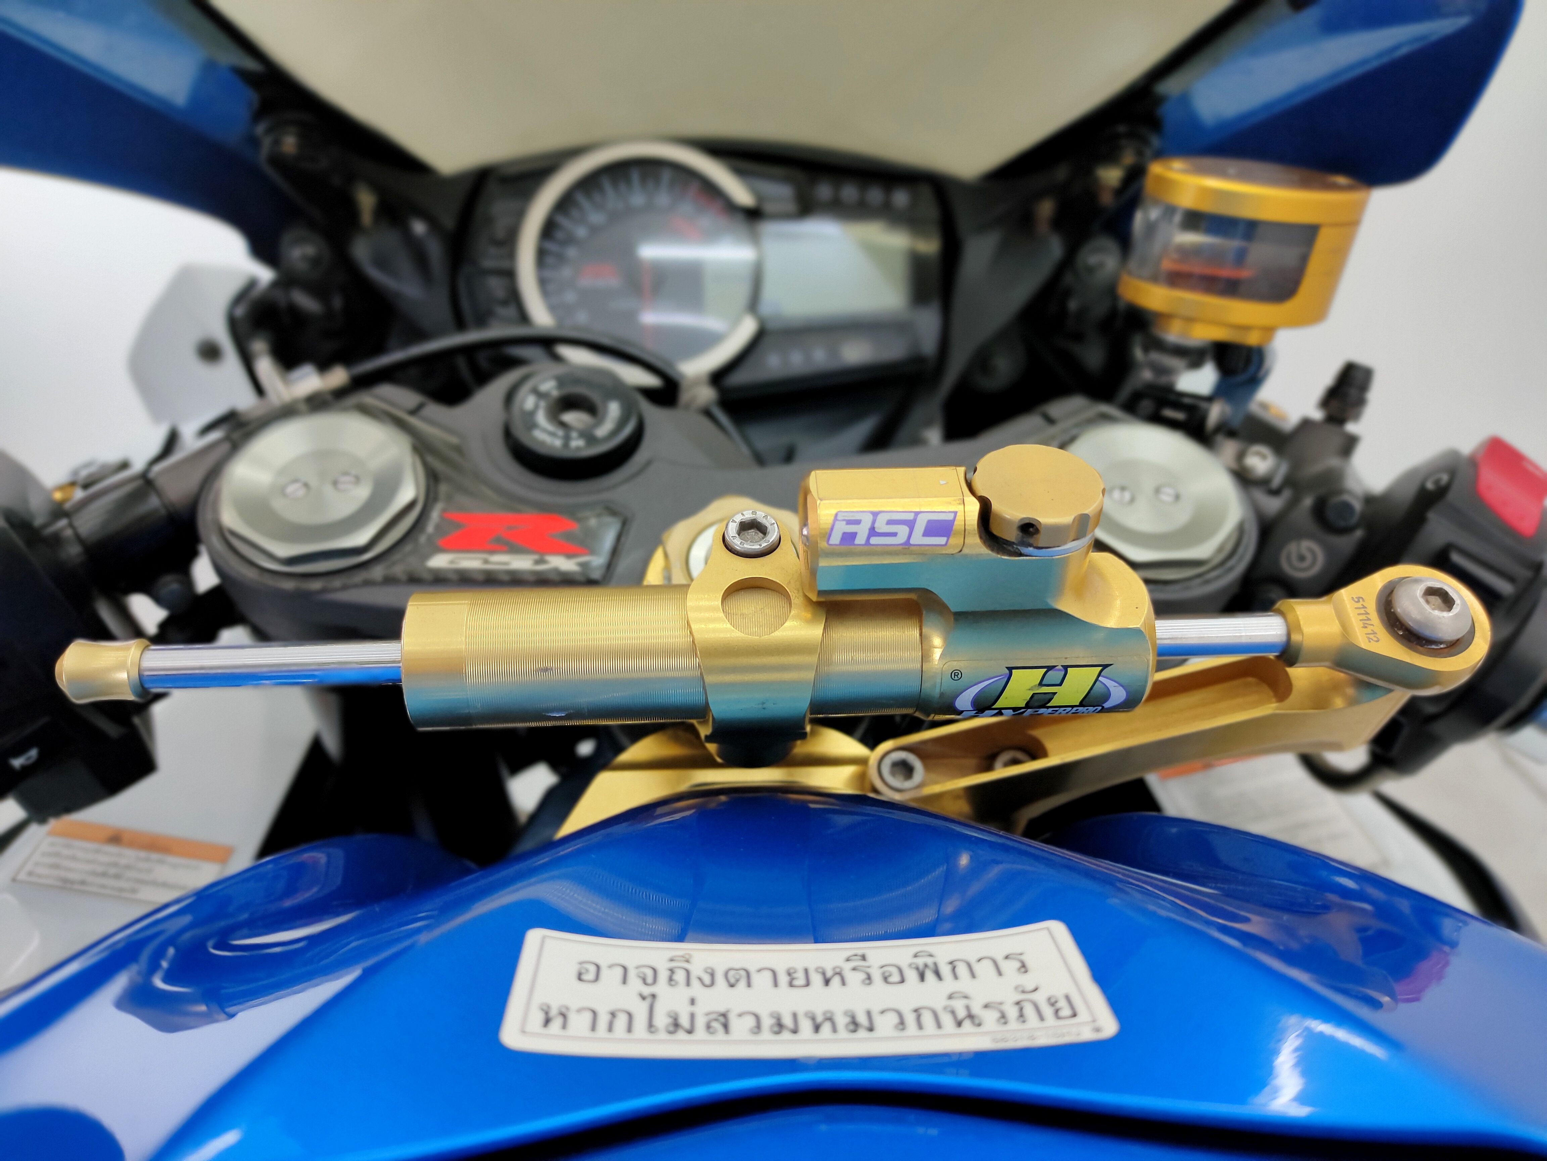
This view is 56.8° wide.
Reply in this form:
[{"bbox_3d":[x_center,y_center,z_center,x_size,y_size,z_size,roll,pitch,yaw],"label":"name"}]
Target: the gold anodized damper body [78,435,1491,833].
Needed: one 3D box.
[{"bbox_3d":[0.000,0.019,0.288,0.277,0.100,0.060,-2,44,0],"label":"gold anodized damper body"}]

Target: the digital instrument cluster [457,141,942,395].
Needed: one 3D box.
[{"bbox_3d":[-0.030,-0.113,0.555,0.180,0.098,0.050,0,-6,-5],"label":"digital instrument cluster"}]

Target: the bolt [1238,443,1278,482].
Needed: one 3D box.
[{"bbox_3d":[0.137,-0.033,0.403,0.011,0.011,0.009,0,-15,15],"label":"bolt"}]

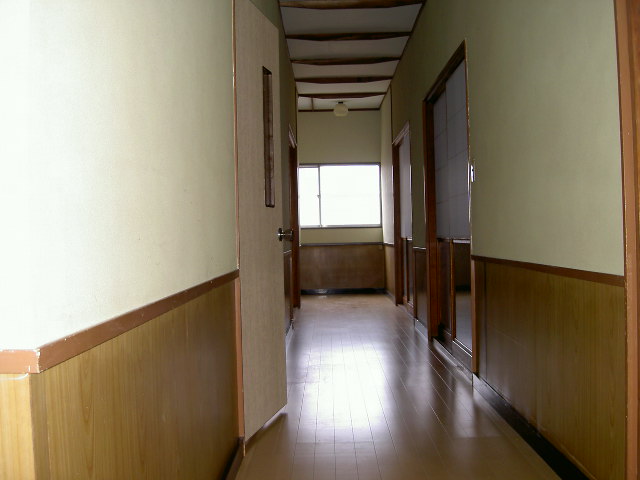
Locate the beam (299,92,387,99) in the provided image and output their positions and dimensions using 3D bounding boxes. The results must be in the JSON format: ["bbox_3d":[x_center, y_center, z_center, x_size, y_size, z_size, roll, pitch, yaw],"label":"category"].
[{"bbox_3d":[0.287,-1.825,9.112,1.115,0.050,0.050,-1,0,0],"label":"beam"}]

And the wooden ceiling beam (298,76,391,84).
[{"bbox_3d":[0.271,-1.819,8.212,1.110,0.050,0.050,-1,0,0],"label":"wooden ceiling beam"}]

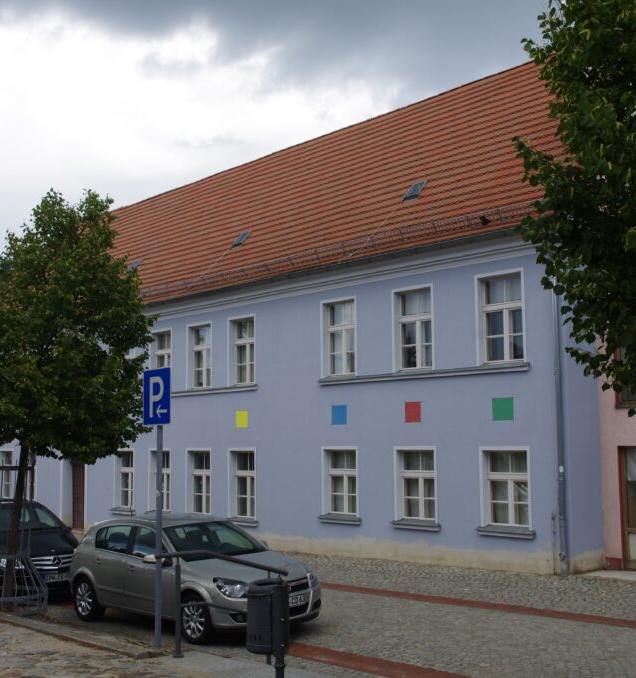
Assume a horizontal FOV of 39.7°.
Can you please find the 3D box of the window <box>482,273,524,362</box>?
[{"bbox_3d":[3.519,-0.362,16.816,0.160,1.746,0.985,6,-9,-44],"label":"window"}]

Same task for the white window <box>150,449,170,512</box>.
[{"bbox_3d":[-4.346,3.966,24.661,0.180,1.698,1.013,6,-10,-44],"label":"white window"}]

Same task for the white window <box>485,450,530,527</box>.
[{"bbox_3d":[3.613,2.829,16.720,0.180,1.468,1.046,6,-10,-44],"label":"white window"}]

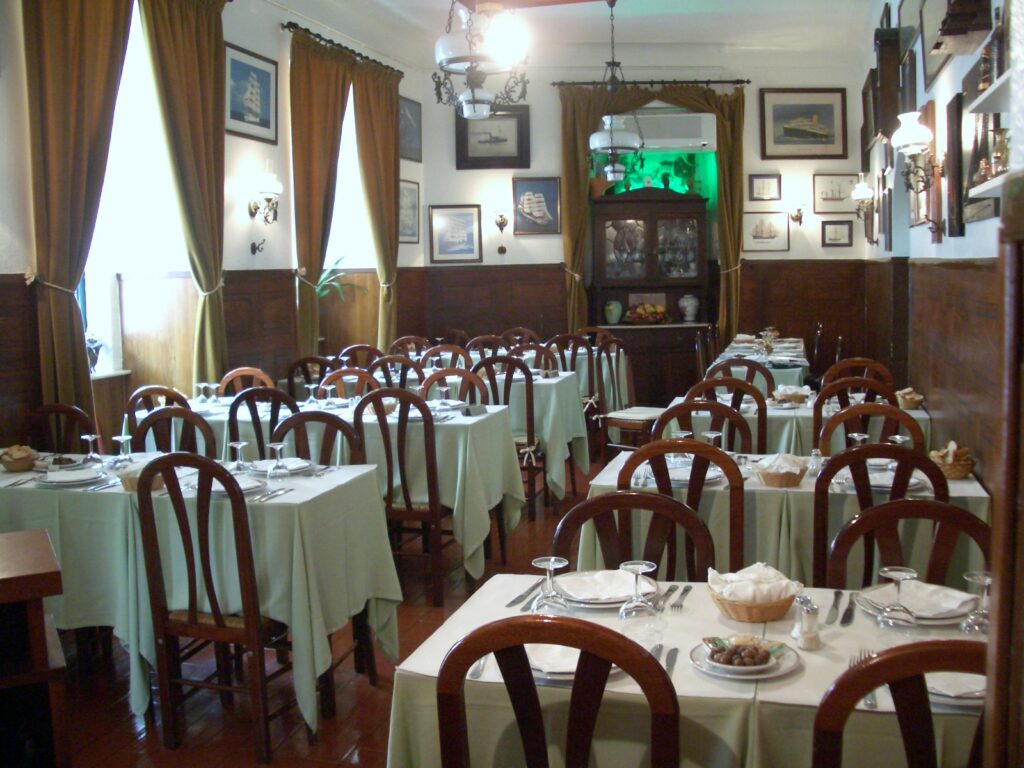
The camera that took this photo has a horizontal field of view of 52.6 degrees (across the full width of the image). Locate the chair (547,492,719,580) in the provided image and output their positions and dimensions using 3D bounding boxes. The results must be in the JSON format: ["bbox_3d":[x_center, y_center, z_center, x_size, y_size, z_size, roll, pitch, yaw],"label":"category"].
[{"bbox_3d":[0.235,0.767,2.351,0.425,0.976,0.455,1,7,17],"label":"chair"}]

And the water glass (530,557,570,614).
[{"bbox_3d":[0.080,0.435,2.197,0.085,0.120,0.085,-1,7,0],"label":"water glass"}]

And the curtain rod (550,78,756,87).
[{"bbox_3d":[1.270,-2.756,9.469,1.827,0.060,0.070,-1,6,-1],"label":"curtain rod"}]

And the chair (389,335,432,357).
[{"bbox_3d":[-0.764,0.070,8.790,0.415,0.985,0.470,0,7,16],"label":"chair"}]

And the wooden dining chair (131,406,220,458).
[{"bbox_3d":[-1.417,0.603,4.034,0.425,0.976,0.455,1,7,17],"label":"wooden dining chair"}]

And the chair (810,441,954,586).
[{"bbox_3d":[1.171,0.639,3.339,0.425,0.976,0.455,1,7,17],"label":"chair"}]

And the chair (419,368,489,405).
[{"bbox_3d":[-0.352,0.432,5.281,0.420,0.985,0.460,0,7,16],"label":"chair"}]

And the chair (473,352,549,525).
[{"bbox_3d":[0.021,0.299,6.361,0.420,0.985,0.460,0,7,16],"label":"chair"}]

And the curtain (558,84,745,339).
[{"bbox_3d":[1.283,-1.149,9.409,1.680,3.049,0.200,-2,6,-1],"label":"curtain"}]

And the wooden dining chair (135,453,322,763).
[{"bbox_3d":[-0.908,0.674,3.357,0.450,0.980,0.450,1,6,15],"label":"wooden dining chair"}]

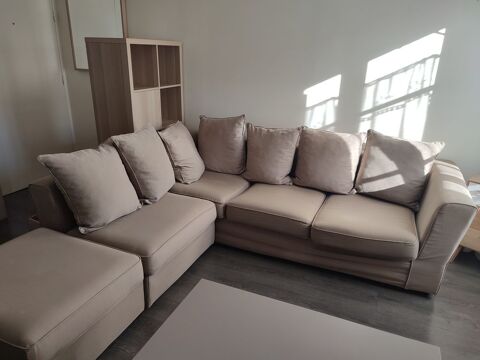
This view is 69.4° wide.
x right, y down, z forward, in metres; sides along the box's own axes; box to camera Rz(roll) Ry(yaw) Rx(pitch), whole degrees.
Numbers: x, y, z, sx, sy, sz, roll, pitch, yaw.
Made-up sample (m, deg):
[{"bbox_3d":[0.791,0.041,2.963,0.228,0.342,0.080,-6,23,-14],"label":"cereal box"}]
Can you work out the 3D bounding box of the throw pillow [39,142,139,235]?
[{"bbox_3d":[-0.889,0.022,2.144,0.170,0.472,0.493,-26,1,31],"label":"throw pillow"}]

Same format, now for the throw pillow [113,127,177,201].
[{"bbox_3d":[-0.666,-0.129,2.522,0.170,0.478,0.464,-18,10,23],"label":"throw pillow"}]

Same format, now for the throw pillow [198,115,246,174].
[{"bbox_3d":[-0.160,-0.320,3.026,0.441,0.478,0.170,7,11,29],"label":"throw pillow"}]

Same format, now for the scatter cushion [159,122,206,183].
[{"bbox_3d":[-0.483,-0.244,2.888,0.170,0.462,0.447,-22,12,19],"label":"scatter cushion"}]

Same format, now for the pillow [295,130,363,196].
[{"bbox_3d":[0.685,-0.168,2.743,0.477,0.453,0.170,10,-1,20],"label":"pillow"}]

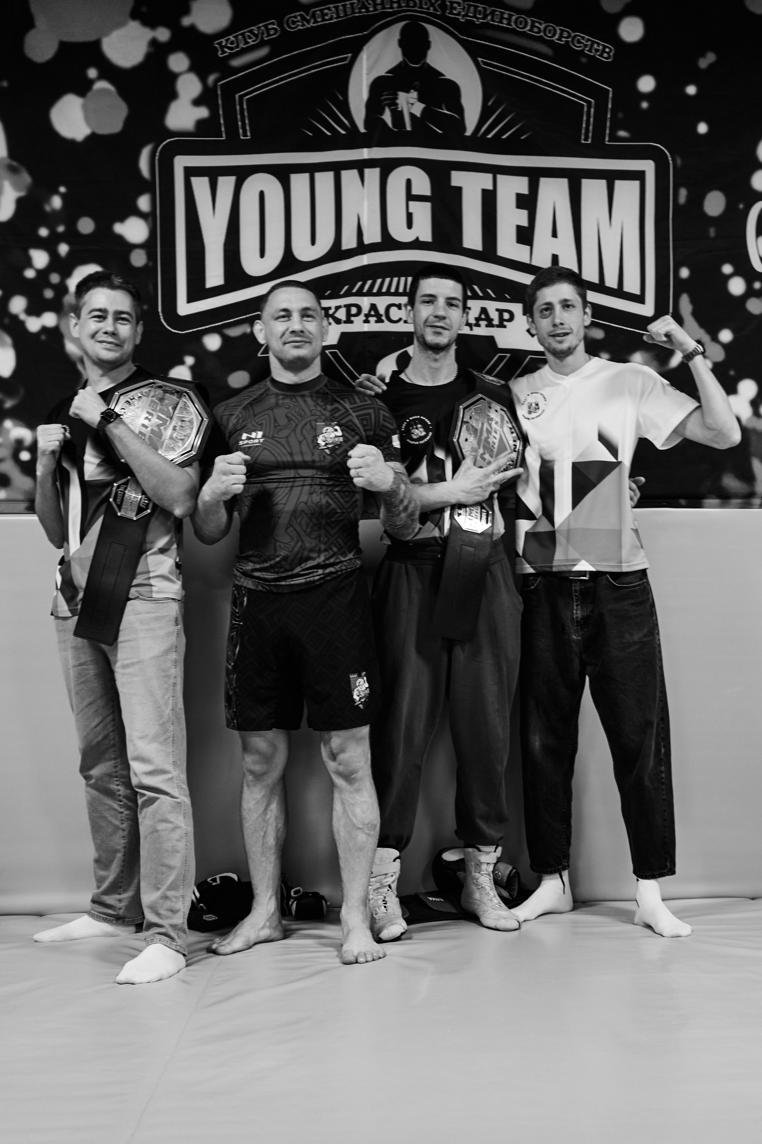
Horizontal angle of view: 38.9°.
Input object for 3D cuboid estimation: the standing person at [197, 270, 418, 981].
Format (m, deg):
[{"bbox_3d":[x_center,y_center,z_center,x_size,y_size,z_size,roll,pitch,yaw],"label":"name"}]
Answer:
[{"bbox_3d":[-0.200,0.118,2.820,0.600,1.770,0.460,-1,3,-3],"label":"standing person"}]

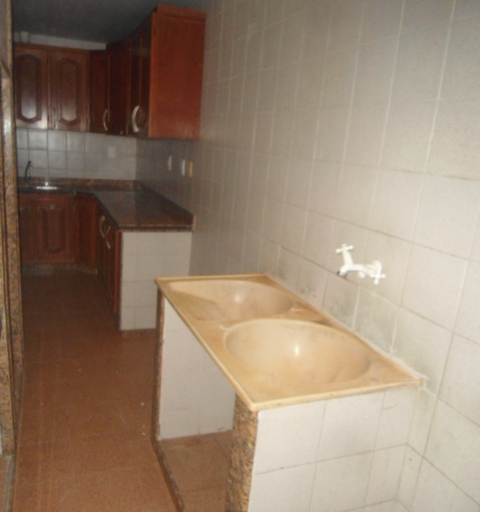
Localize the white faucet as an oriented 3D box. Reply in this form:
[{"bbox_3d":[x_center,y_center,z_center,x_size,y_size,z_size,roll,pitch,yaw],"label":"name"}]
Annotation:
[{"bbox_3d":[0.399,0.021,1.563,0.175,0.108,0.117,0,14,-23],"label":"white faucet"}]

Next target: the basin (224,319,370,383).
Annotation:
[{"bbox_3d":[0.188,0.386,1.607,0.460,0.195,0.487,0,14,-23],"label":"basin"}]

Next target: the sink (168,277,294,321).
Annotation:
[{"bbox_3d":[-0.026,0.263,2.050,0.483,0.195,0.505,0,14,-23],"label":"sink"}]

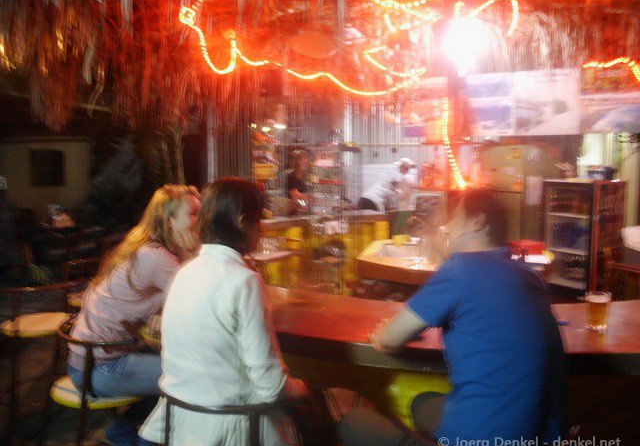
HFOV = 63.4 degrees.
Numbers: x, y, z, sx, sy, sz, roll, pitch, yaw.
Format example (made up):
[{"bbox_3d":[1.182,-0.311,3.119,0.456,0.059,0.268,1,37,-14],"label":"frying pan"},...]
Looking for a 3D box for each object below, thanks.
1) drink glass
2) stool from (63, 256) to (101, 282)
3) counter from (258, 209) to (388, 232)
[{"bbox_3d":[1.065,0.339,1.975,0.092,0.140,0.092,0,7,0],"label":"drink glass"},{"bbox_3d":[-1.595,0.773,3.693,0.430,0.970,0.430,-2,7,-17],"label":"stool"},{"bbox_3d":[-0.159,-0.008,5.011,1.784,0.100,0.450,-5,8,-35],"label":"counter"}]

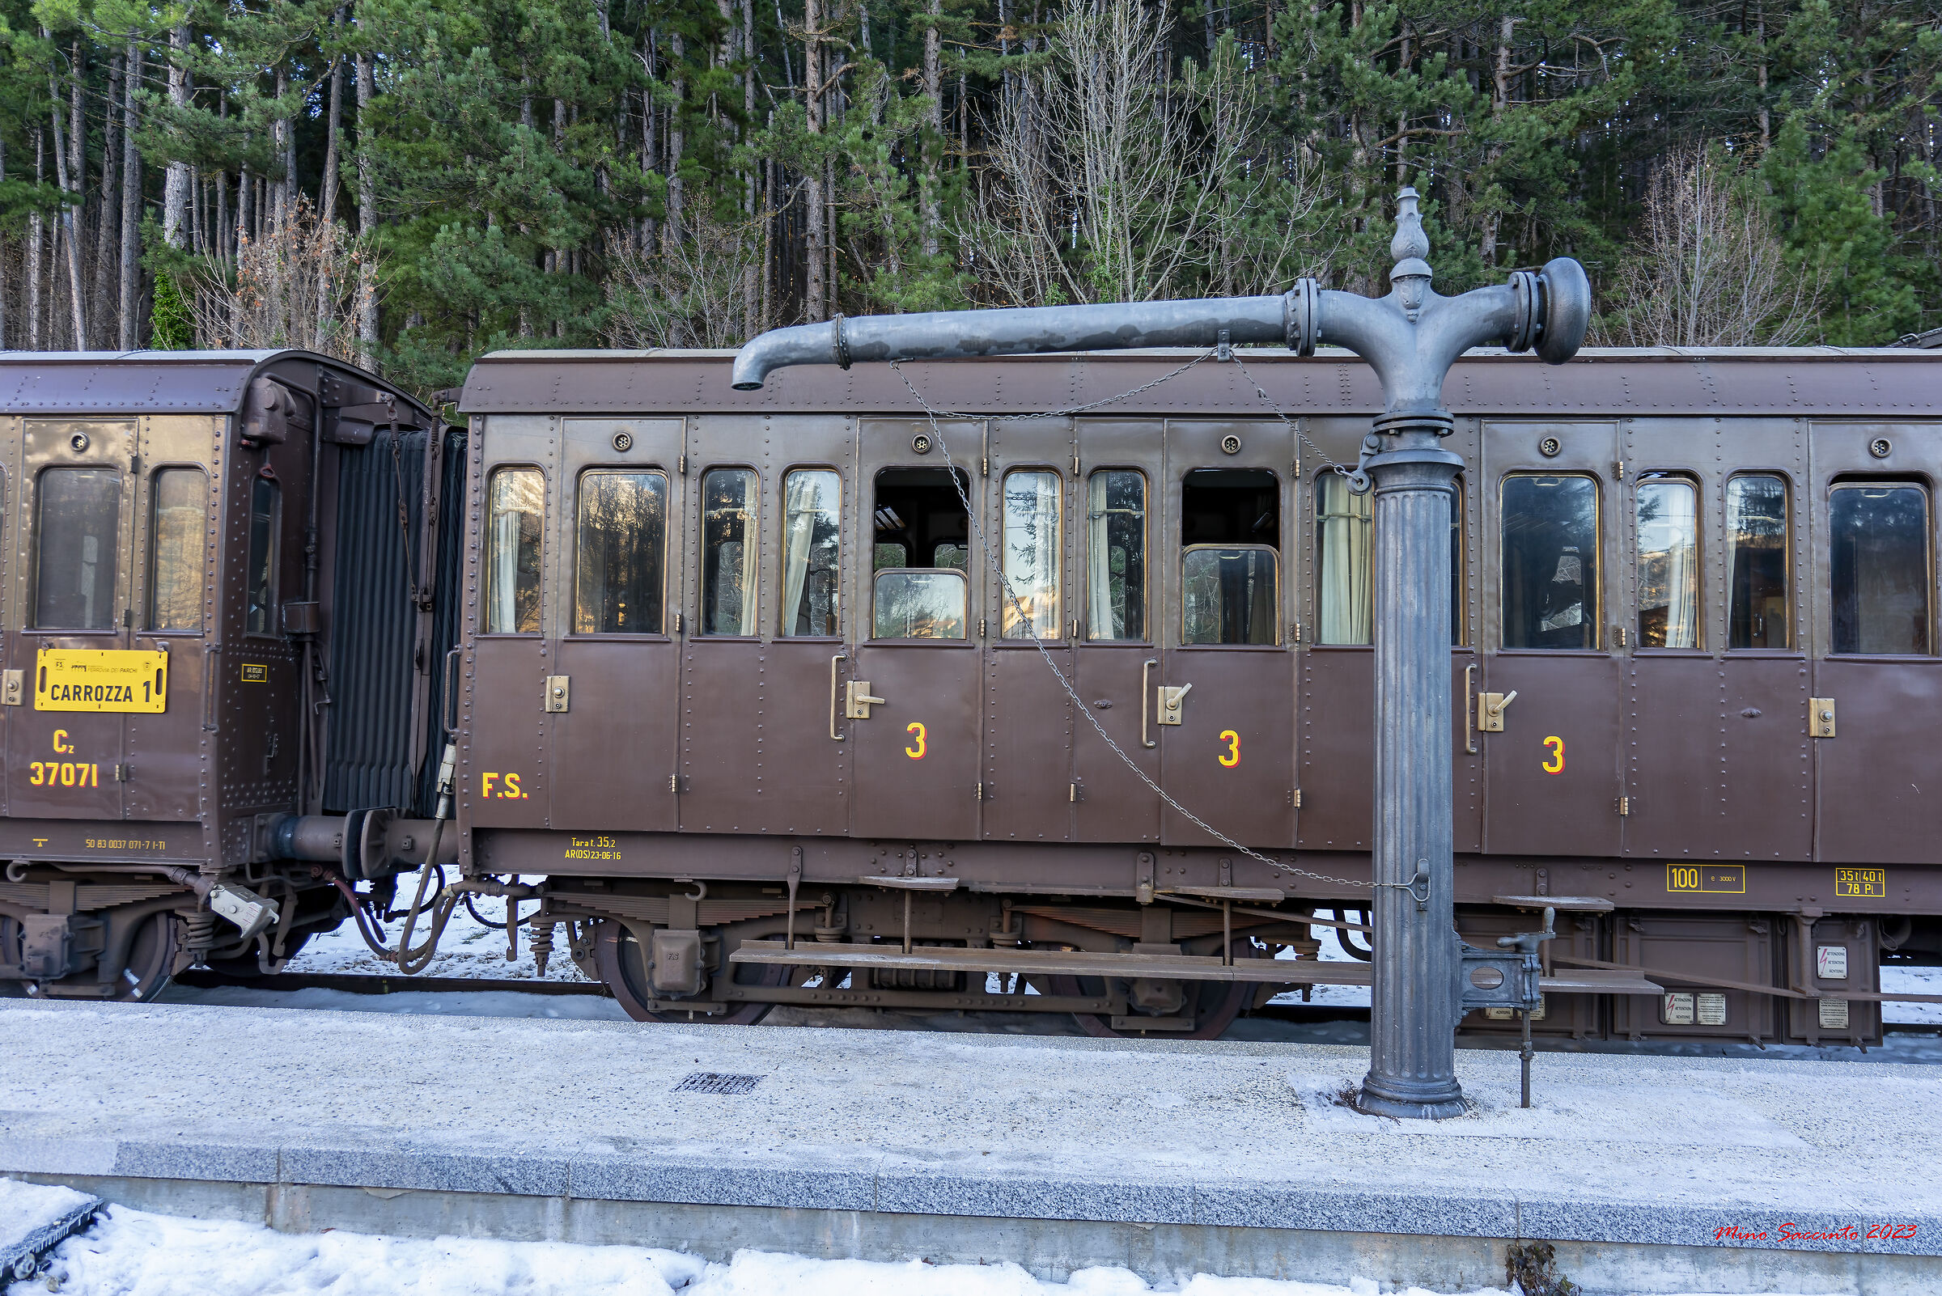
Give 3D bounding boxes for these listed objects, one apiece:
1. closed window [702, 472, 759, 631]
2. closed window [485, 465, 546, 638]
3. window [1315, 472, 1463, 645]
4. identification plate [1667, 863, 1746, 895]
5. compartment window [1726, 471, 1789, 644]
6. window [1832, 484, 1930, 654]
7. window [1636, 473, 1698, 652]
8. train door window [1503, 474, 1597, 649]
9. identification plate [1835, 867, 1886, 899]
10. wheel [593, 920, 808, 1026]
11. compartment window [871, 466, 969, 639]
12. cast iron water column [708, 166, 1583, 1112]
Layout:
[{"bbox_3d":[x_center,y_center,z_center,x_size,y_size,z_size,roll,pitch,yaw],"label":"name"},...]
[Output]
[{"bbox_3d":[-1.208,-0.482,7.025,0.291,0.845,0.050,1,-3,4],"label":"closed window"},{"bbox_3d":[-2.302,-0.495,7.104,0.290,0.854,0.050,1,-3,4],"label":"closed window"},{"bbox_3d":[2.085,-0.447,6.988,0.719,0.858,0.060,1,-3,4],"label":"window"},{"bbox_3d":[3.479,1.094,6.633,0.353,0.128,0.010,1,-3,4],"label":"identification plate"},{"bbox_3d":[3.846,-0.421,6.859,0.300,0.865,0.060,1,-3,4],"label":"compartment window"},{"bbox_3d":[4.419,-0.385,6.816,0.466,0.837,0.060,1,-3,4],"label":"window"},{"bbox_3d":[3.329,-0.414,6.696,0.291,0.838,0.050,1,-3,4],"label":"window"},{"bbox_3d":[2.856,-0.425,6.931,0.474,0.874,0.060,1,-3,4],"label":"train door window"},{"bbox_3d":[4.175,1.104,6.583,0.221,0.134,0.010,1,-3,4],"label":"identification plate"},{"bbox_3d":[-1.514,1.657,7.797,1.060,1.060,0.150,1,-3,4],"label":"wheel"},{"bbox_3d":[-0.264,-0.485,7.160,0.506,0.887,0.060,1,-3,4],"label":"compartment window"},{"bbox_3d":[0.695,-0.050,5.735,3.516,3.638,0.460,1,-3,9],"label":"cast iron water column"}]

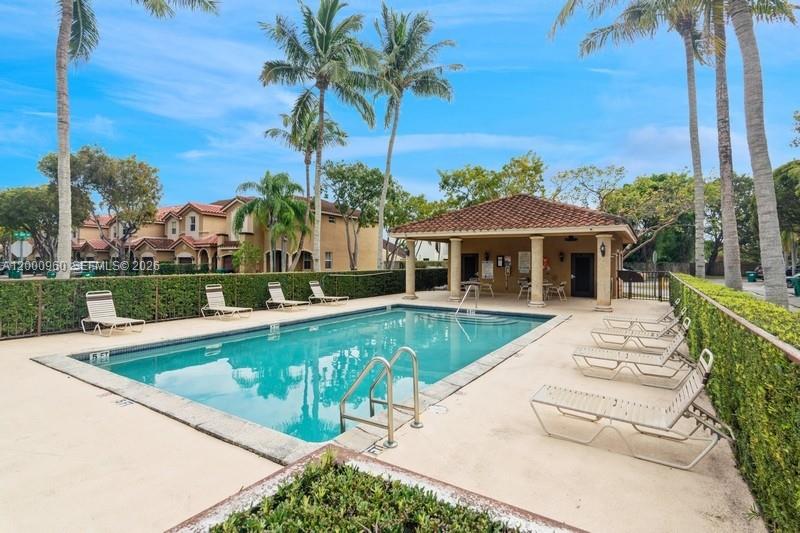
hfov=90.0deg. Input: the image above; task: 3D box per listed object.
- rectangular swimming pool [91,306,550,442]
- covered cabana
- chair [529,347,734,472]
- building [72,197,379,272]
[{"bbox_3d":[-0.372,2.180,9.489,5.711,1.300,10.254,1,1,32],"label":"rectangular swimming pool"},{"bbox_3d":[6.013,-1.002,19.369,9.135,4.926,9.602,1,1,32],"label":"covered cabana"},{"bbox_3d":[2.106,1.173,3.760,1.570,0.935,0.626,1,1,32],"label":"chair"},{"bbox_3d":[-20.460,-2.855,41.396,35.000,7.400,13.000,1,1,32],"label":"building"}]

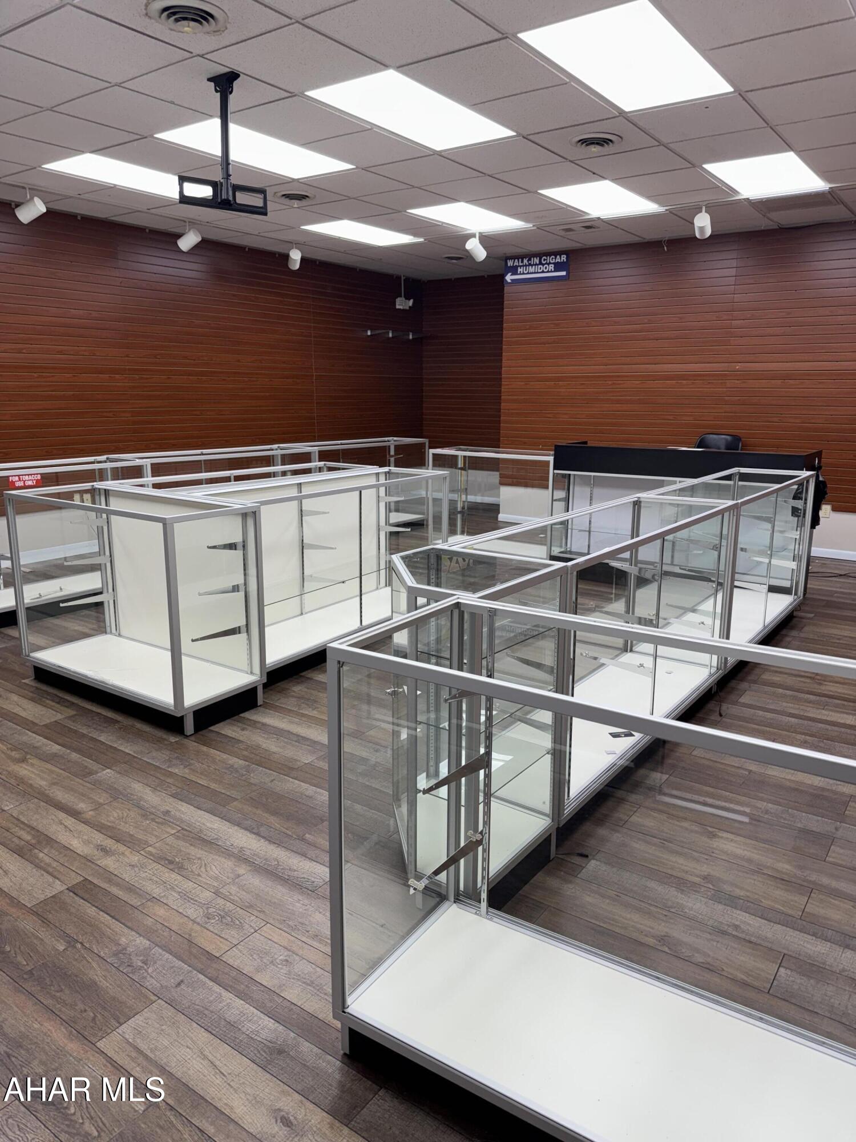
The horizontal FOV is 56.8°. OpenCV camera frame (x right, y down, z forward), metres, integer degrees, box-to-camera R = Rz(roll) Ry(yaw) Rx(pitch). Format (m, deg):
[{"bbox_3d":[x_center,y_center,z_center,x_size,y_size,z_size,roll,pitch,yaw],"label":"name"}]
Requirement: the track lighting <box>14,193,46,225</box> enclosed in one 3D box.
[{"bbox_3d":[-2.916,-2.646,5.819,0.175,0.134,0.134,-31,8,13],"label":"track lighting"}]

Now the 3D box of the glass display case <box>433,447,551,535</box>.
[{"bbox_3d":[0.662,-0.563,7.026,1.210,0.979,0.515,10,16,35],"label":"glass display case"}]

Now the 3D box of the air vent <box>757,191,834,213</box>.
[{"bbox_3d":[2.894,-2.904,6.225,0.580,0.030,0.570,10,16,35],"label":"air vent"}]

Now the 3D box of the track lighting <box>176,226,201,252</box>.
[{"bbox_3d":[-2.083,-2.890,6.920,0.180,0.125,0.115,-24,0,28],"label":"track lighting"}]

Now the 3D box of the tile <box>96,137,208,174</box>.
[{"bbox_3d":[-1.724,-2.667,5.100,0.600,0.020,0.600,10,16,35],"label":"tile"}]

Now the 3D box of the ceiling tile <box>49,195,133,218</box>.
[{"bbox_3d":[-2.833,-3.026,6.589,0.560,0.020,0.600,10,16,35],"label":"ceiling tile"}]

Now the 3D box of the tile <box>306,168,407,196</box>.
[{"bbox_3d":[-0.513,-2.800,5.715,0.600,0.020,0.600,10,16,35],"label":"tile"}]

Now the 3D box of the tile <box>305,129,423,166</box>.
[{"bbox_3d":[-0.374,-2.604,4.870,0.600,0.020,0.600,10,16,35],"label":"tile"}]

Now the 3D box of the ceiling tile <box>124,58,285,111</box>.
[{"bbox_3d":[-1.087,-2.380,3.911,0.600,0.022,0.600,10,16,35],"label":"ceiling tile"}]

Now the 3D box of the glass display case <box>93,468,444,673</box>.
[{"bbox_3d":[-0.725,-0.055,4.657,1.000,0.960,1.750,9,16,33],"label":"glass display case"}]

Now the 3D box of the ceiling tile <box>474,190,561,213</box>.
[{"bbox_3d":[0.698,-2.934,6.329,0.600,0.020,0.600,10,16,35],"label":"ceiling tile"}]

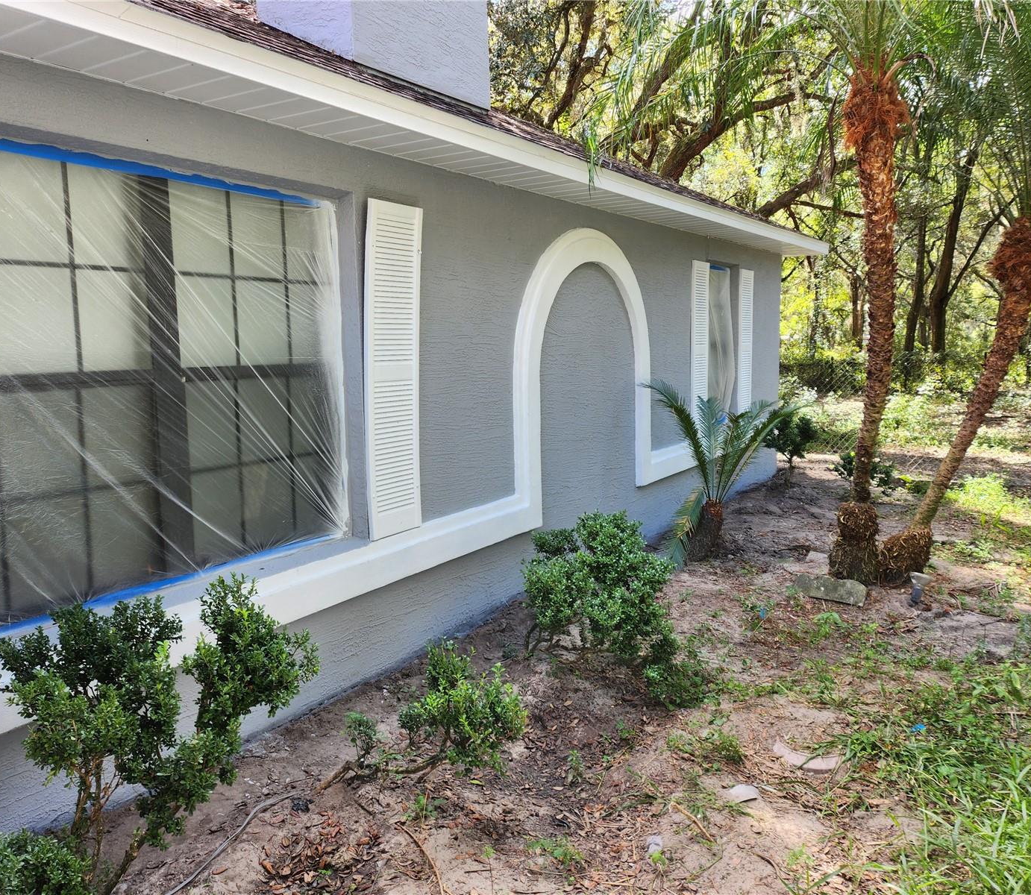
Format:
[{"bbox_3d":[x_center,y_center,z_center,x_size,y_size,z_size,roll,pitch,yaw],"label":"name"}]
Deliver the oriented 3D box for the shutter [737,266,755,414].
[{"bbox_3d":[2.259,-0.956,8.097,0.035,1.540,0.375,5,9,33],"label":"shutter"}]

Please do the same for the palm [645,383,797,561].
[{"bbox_3d":[1.455,0.170,5.830,1.030,1.270,0.970,2,8,14],"label":"palm"}]

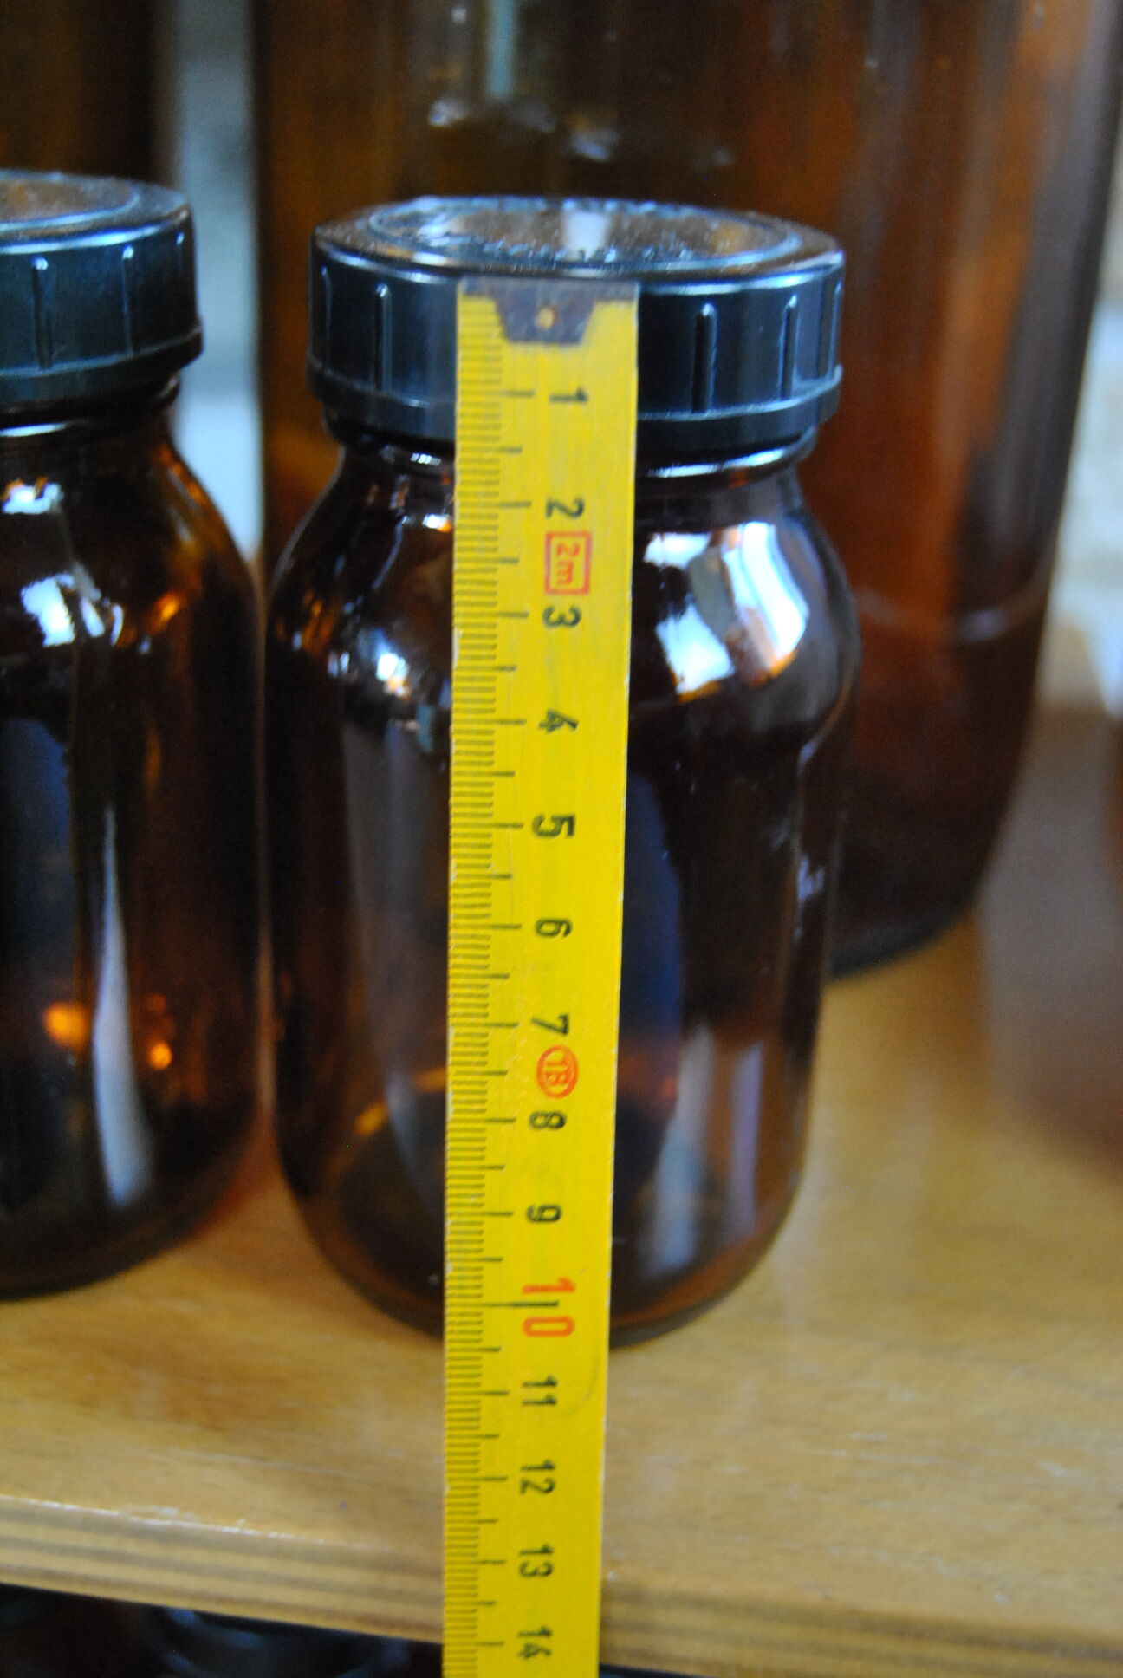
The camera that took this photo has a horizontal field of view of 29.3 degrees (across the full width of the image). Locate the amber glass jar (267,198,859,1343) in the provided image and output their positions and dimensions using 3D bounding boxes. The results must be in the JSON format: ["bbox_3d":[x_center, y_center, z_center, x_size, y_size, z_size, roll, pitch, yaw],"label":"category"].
[{"bbox_3d":[0.000,-0.007,0.238,0.063,0.117,0.063,2,25,-1],"label":"amber glass jar"}]

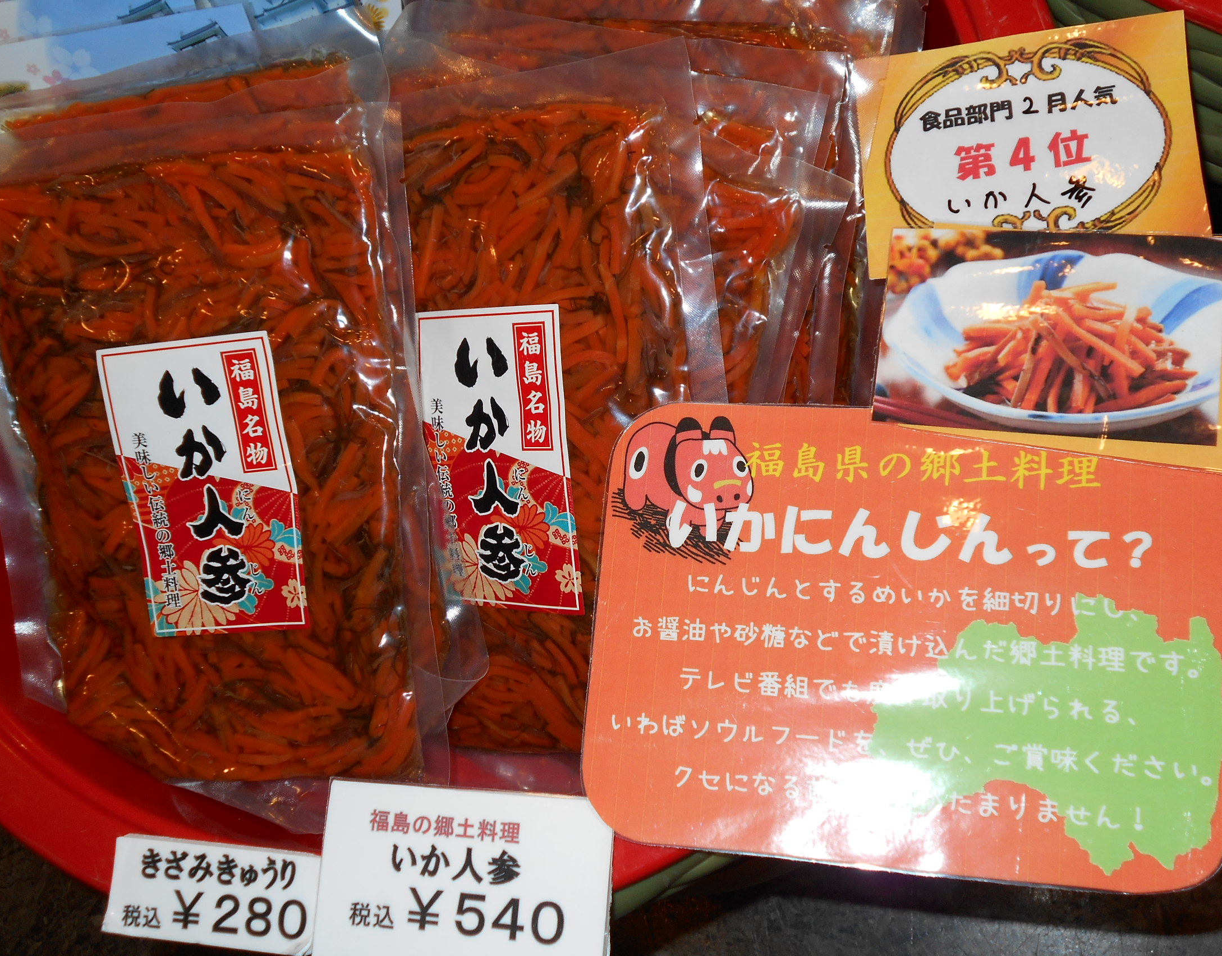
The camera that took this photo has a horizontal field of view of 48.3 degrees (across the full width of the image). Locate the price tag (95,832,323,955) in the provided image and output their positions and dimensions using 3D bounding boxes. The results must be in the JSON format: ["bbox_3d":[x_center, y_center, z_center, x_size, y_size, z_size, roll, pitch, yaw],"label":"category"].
[{"bbox_3d":[-0.144,0.150,0.490,0.083,0.004,0.036,0,75,16],"label":"price tag"}]

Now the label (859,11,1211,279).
[{"bbox_3d":[0.136,-0.109,0.447,0.106,0.004,0.080,-5,76,13],"label":"label"}]

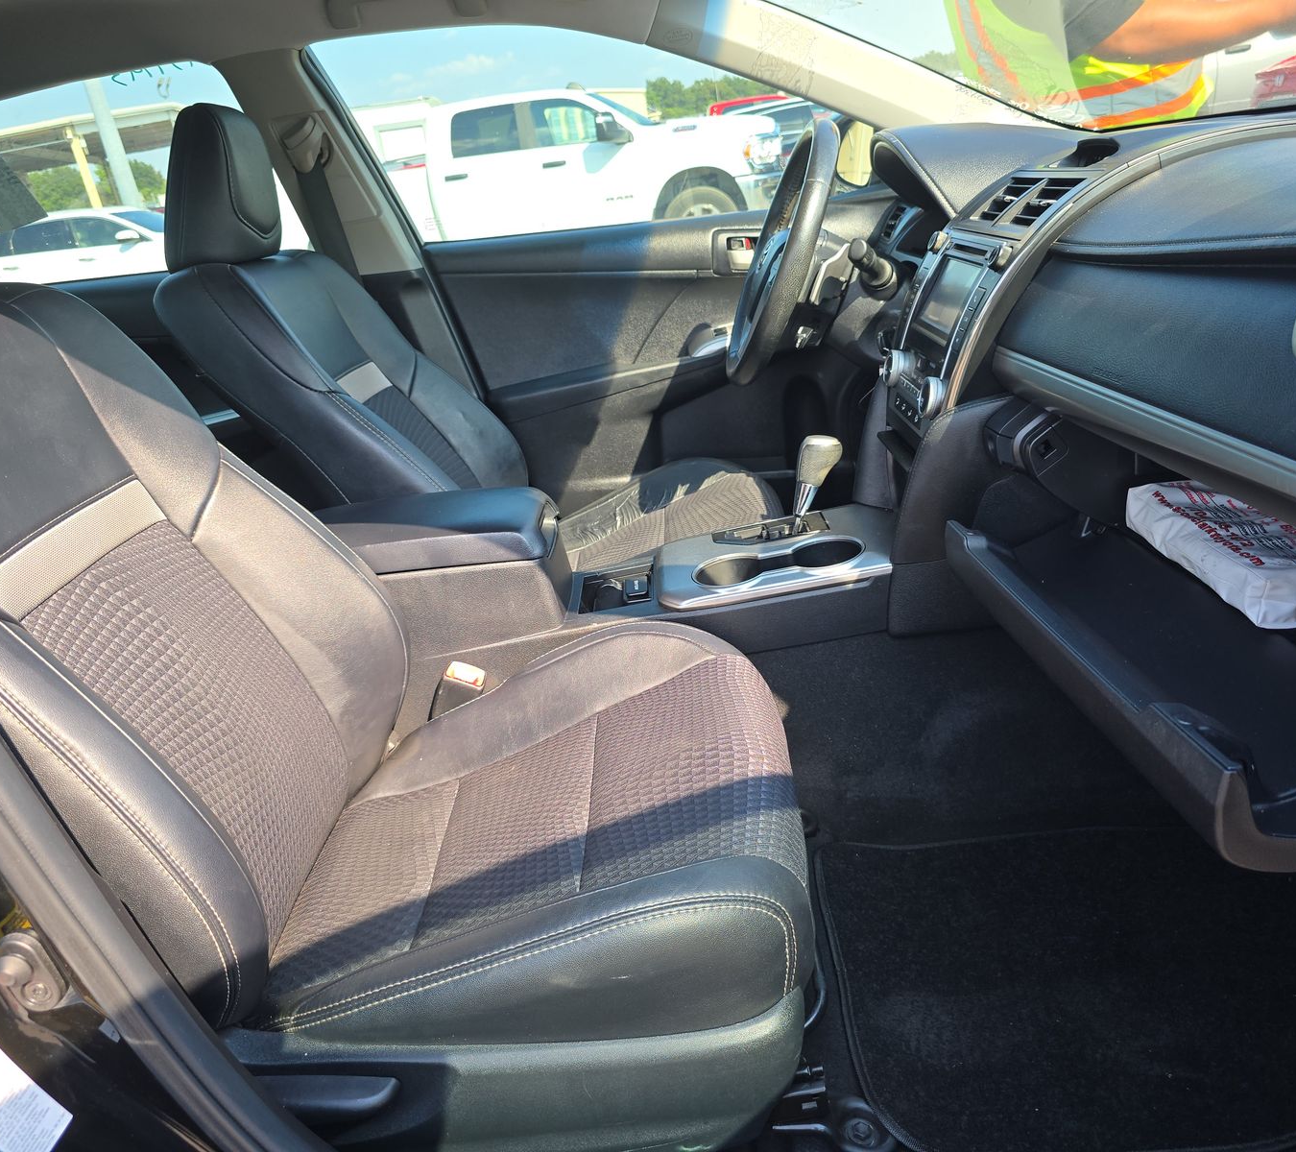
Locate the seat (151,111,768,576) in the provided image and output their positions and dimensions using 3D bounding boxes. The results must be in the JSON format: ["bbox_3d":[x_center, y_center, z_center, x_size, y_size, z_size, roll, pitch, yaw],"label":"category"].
[{"bbox_3d":[-0.228,-0.264,1.586,0.870,0.940,0.530,-8,23,2],"label":"seat"}]

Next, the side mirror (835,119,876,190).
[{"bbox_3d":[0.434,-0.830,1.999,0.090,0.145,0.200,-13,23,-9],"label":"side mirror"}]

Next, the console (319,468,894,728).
[{"bbox_3d":[-0.065,0.001,1.299,0.740,0.260,0.230,-8,23,2],"label":"console"}]

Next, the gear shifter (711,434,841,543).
[{"bbox_3d":[0.167,-0.118,1.336,0.175,0.130,0.080,-8,23,2],"label":"gear shifter"}]

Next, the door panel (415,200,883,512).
[{"bbox_3d":[0.086,-0.371,1.895,0.900,0.600,0.140,-8,23,2],"label":"door panel"}]

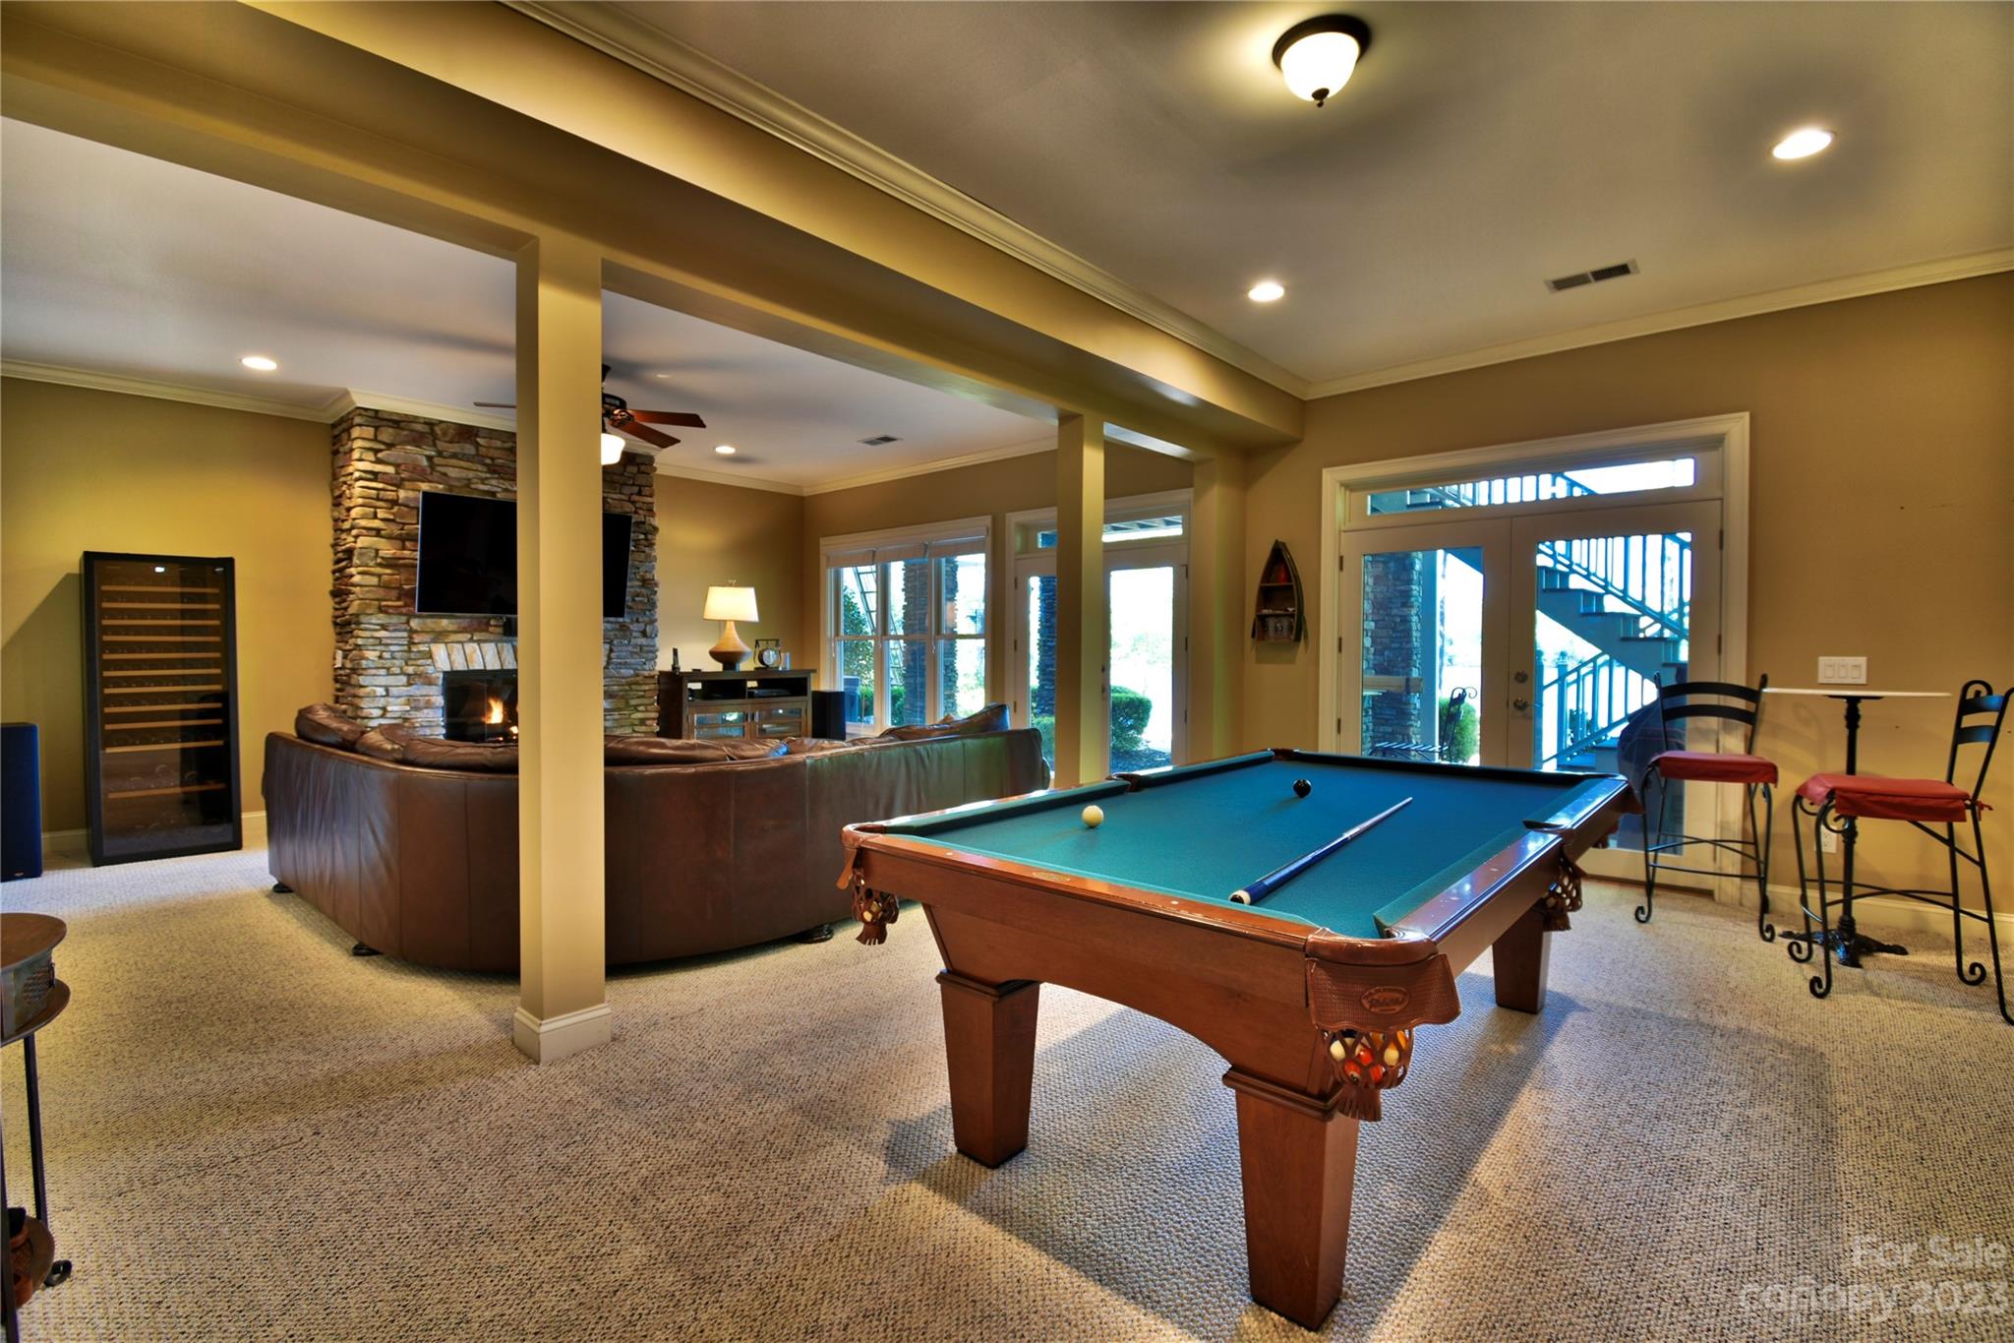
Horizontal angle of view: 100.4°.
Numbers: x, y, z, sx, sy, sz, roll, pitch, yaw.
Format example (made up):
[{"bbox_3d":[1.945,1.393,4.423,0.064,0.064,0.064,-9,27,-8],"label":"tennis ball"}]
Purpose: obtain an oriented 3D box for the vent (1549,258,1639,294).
[{"bbox_3d":[2.733,-1.830,3.928,0.336,0.020,0.161,2,2,42],"label":"vent"}]

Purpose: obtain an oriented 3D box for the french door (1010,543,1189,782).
[{"bbox_3d":[0.703,0.049,6.783,1.695,1.986,0.059,2,2,42],"label":"french door"}]

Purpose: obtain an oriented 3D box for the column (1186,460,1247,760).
[{"bbox_3d":[1.421,-0.140,5.616,0.177,2.470,0.414,2,2,42],"label":"column"}]

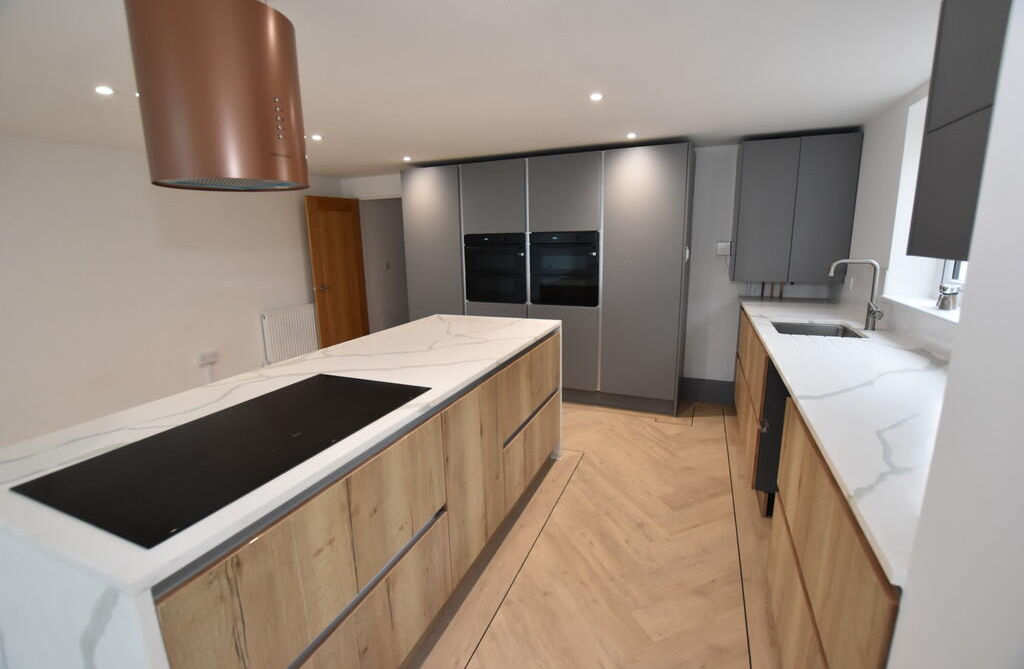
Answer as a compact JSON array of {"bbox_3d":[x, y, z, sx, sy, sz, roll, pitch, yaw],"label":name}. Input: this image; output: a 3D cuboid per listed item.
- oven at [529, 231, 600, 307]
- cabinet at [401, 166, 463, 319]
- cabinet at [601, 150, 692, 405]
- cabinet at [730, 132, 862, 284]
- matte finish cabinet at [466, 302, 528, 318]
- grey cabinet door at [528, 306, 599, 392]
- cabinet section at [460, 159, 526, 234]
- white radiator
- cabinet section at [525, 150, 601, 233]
[{"bbox_3d":[0.529,-0.590,3.782,0.586,0.608,0.510,4,13,23],"label":"oven"},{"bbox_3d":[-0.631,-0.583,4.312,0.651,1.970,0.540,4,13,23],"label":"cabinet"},{"bbox_3d":[1.121,-0.467,3.580,0.631,1.970,0.540,4,13,23],"label":"cabinet"},{"bbox_3d":[2.001,-0.872,3.089,0.664,0.954,0.380,4,13,23],"label":"cabinet"},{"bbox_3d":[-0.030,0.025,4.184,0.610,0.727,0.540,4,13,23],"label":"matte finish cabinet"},{"bbox_3d":[0.437,0.115,3.633,0.593,0.708,0.022,4,13,21],"label":"grey cabinet door"},{"bbox_3d":[-0.045,-1.223,3.908,0.619,0.590,0.550,4,14,23],"label":"cabinet section"},{"bbox_3d":[-2.244,-0.018,4.422,0.100,0.520,0.660,4,13,23],"label":"white radiator"},{"bbox_3d":[0.526,-1.177,3.662,0.613,0.588,0.550,4,14,23],"label":"cabinet section"}]

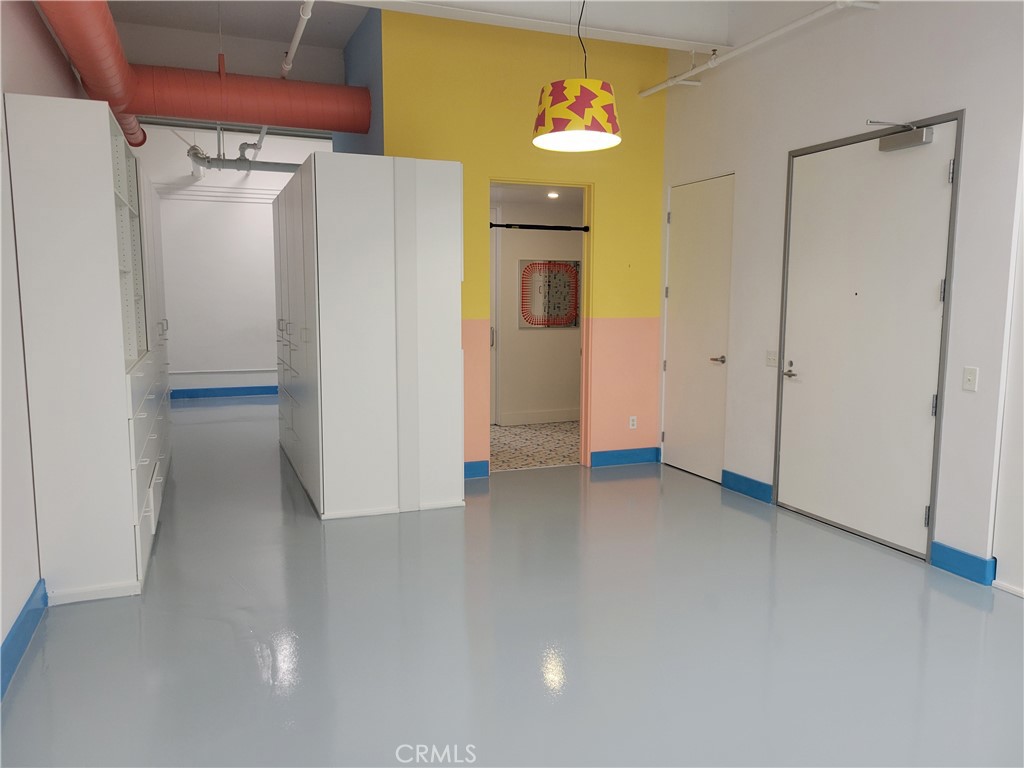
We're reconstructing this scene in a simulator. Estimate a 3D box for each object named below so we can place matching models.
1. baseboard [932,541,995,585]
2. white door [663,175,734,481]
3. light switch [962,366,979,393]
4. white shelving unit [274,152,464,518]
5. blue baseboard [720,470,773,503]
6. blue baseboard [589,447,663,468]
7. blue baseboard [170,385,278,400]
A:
[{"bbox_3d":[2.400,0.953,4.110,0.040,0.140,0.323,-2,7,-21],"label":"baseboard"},{"bbox_3d":[1.509,-0.437,6.274,0.050,2.373,0.880,-2,7,-21],"label":"white door"},{"bbox_3d":[2.377,-0.022,3.995,0.012,0.125,0.081,-2,7,-21],"label":"light switch"},{"bbox_3d":[-1.365,-0.475,6.592,1.000,2.365,3.143,-2,7,-21],"label":"white shelving unit"},{"bbox_3d":[1.753,0.759,5.737,0.020,0.135,0.550,-2,7,-21],"label":"blue baseboard"},{"bbox_3d":[0.997,0.643,6.704,0.664,0.132,0.020,-2,7,-21],"label":"blue baseboard"},{"bbox_3d":[-4.075,0.125,10.931,1.435,0.128,0.020,-2,7,-21],"label":"blue baseboard"}]

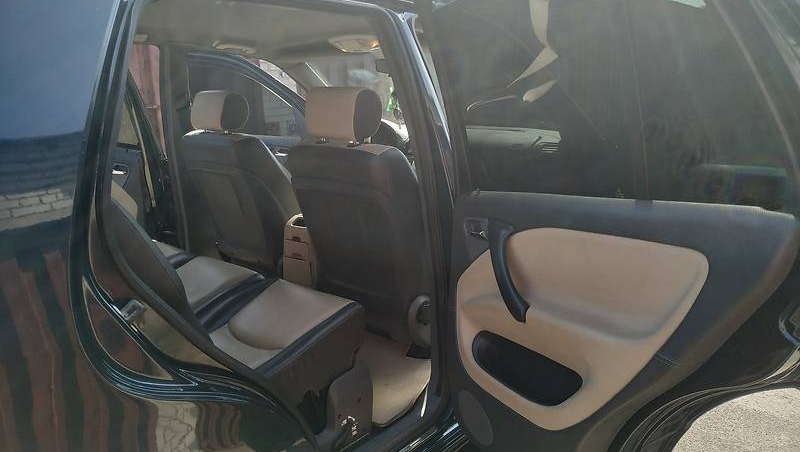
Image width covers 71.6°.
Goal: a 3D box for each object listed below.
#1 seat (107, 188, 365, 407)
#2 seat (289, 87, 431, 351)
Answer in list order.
[{"bbox_3d":[-0.875,0.043,1.608,1.370,0.770,0.810,11,16,42],"label":"seat"},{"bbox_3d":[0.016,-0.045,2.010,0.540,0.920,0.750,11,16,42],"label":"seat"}]

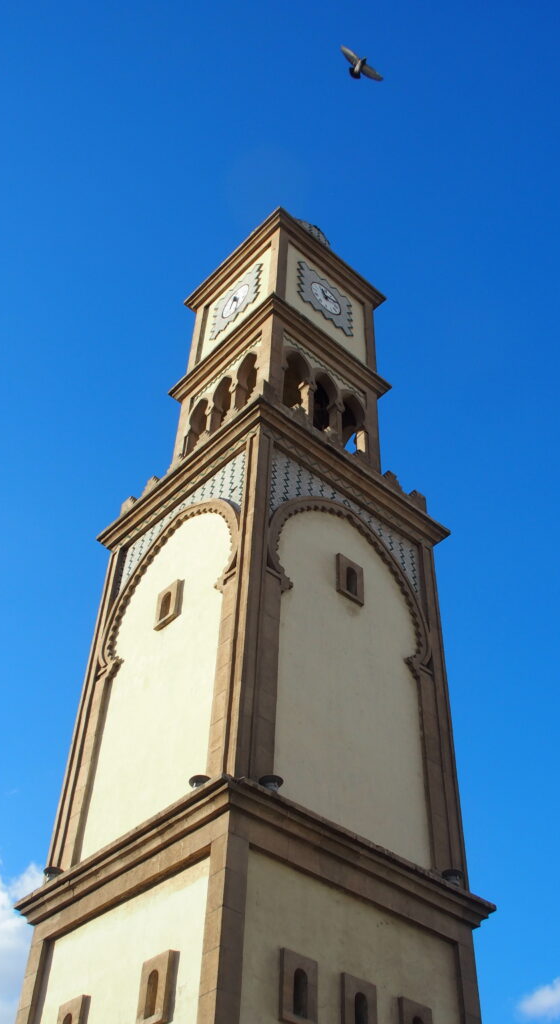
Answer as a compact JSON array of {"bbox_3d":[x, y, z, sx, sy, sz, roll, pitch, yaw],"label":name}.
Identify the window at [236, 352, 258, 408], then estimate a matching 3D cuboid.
[{"bbox_3d":[-0.649,-2.657,21.941,0.300,2.070,0.720,34,-53,-27],"label":"window"}]

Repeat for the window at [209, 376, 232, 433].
[{"bbox_3d":[-1.205,-2.195,22.355,0.300,2.070,0.720,34,-53,-27],"label":"window"}]

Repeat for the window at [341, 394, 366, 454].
[{"bbox_3d":[1.554,-1.822,22.530,0.743,2.160,0.300,34,-53,-27],"label":"window"}]

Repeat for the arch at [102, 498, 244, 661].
[{"bbox_3d":[-1.881,1.055,18.291,0.300,2.745,3.960,34,-53,-27],"label":"arch"}]

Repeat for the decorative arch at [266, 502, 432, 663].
[{"bbox_3d":[1.229,0.980,18.076,3.960,2.745,0.300,34,-53,-27],"label":"decorative arch"}]

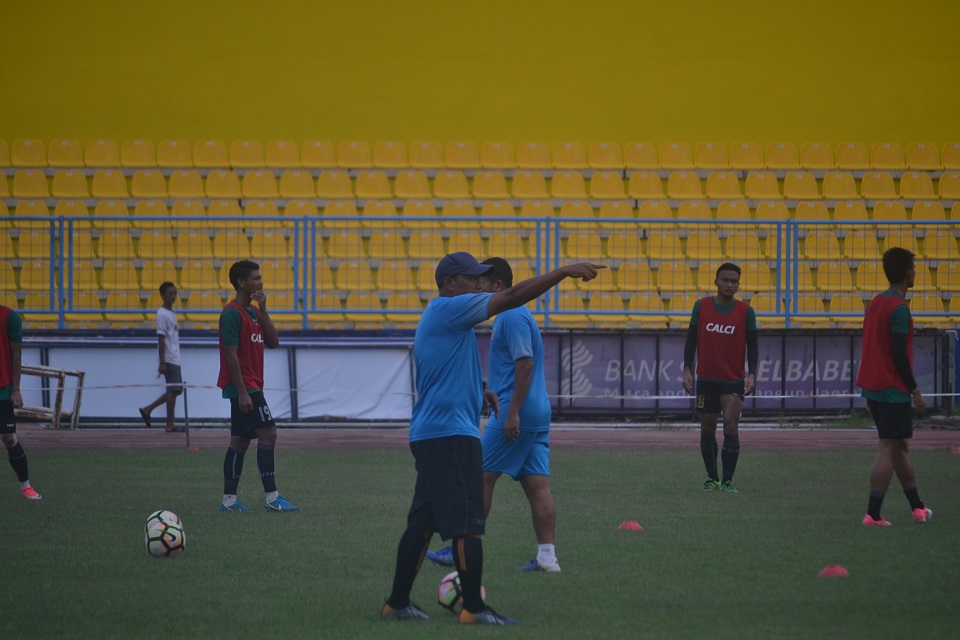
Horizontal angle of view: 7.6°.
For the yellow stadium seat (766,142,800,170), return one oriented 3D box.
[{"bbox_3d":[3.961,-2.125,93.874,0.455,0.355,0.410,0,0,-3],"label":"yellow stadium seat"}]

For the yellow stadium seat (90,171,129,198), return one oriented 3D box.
[{"bbox_3d":[-4.711,-1.728,91.723,0.450,0.355,0.420,0,0,-5],"label":"yellow stadium seat"}]

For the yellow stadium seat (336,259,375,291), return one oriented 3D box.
[{"bbox_3d":[-1.524,-0.534,88.003,0.440,0.350,0.420,0,0,-5],"label":"yellow stadium seat"}]

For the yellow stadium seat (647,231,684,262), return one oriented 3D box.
[{"bbox_3d":[2.251,-0.892,87.377,0.450,0.350,0.420,0,0,-4],"label":"yellow stadium seat"}]

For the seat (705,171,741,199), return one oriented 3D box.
[{"bbox_3d":[3.127,-1.723,92.350,0.450,0.355,0.420,0,0,-5],"label":"seat"}]

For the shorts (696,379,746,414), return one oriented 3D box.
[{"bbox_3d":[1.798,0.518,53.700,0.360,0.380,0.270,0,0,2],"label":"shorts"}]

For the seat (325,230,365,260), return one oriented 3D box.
[{"bbox_3d":[-1.670,-0.920,88.939,0.440,0.350,0.420,0,0,-5],"label":"seat"}]

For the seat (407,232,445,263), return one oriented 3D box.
[{"bbox_3d":[-0.640,-0.888,86.068,0.440,0.345,0.420,0,0,-3],"label":"seat"}]

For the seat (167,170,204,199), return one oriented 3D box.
[{"bbox_3d":[-3.767,-1.737,92.486,0.455,0.355,0.410,0,0,-8],"label":"seat"}]

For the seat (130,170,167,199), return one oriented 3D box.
[{"bbox_3d":[-4.074,-1.665,88.479,0.450,0.350,0.420,0,0,-4],"label":"seat"}]

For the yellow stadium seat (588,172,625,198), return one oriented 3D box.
[{"bbox_3d":[1.542,-1.640,87.777,0.440,0.345,0.420,0,0,-3],"label":"yellow stadium seat"}]

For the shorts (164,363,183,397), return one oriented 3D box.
[{"bbox_3d":[-3.203,0.622,75.300,0.220,0.360,0.310,0,0,18],"label":"shorts"}]

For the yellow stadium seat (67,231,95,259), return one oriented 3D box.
[{"bbox_3d":[-5.079,-0.947,90.907,0.455,0.355,0.410,0,0,-8],"label":"yellow stadium seat"}]

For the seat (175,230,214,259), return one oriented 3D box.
[{"bbox_3d":[-3.615,-0.949,91.106,0.455,0.355,0.410,0,0,-7],"label":"seat"}]

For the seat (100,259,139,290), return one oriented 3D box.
[{"bbox_3d":[-4.261,-0.520,85.086,0.440,0.345,0.420,0,0,-3],"label":"seat"}]

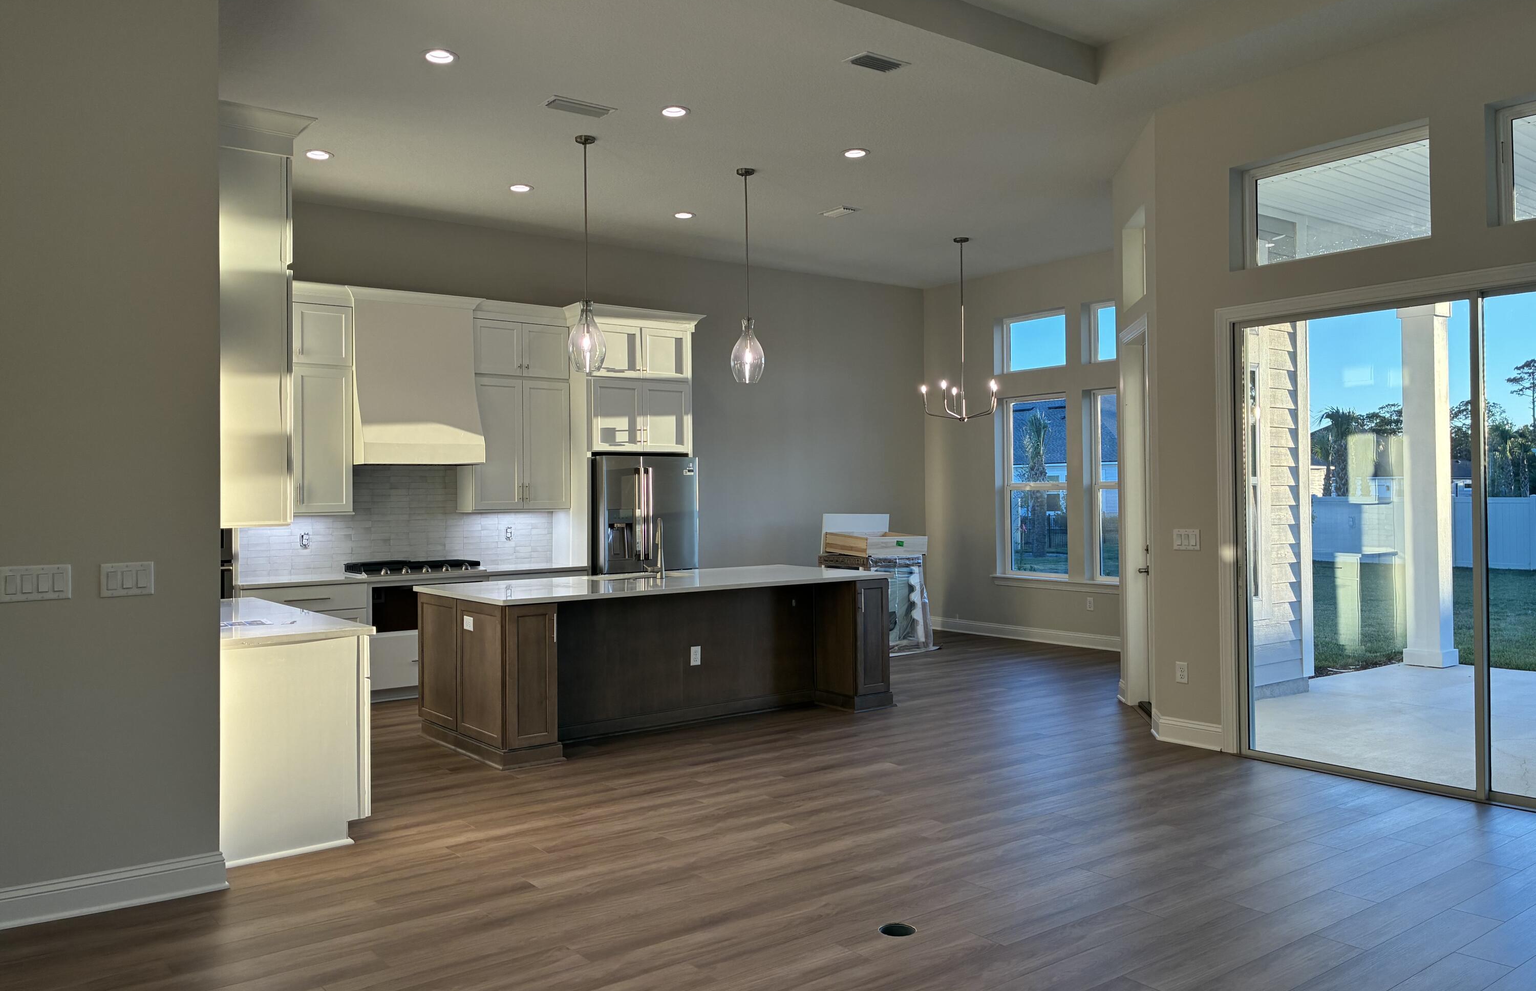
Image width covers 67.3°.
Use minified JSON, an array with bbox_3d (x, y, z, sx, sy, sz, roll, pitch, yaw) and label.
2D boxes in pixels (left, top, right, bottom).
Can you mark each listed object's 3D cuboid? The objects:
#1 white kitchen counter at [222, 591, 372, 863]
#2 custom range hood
[{"bbox_3d":[-2.569,1.037,5.592,0.650,0.914,2.110,-1,0,-37],"label":"white kitchen counter"},{"bbox_3d":[-2.709,-0.856,8.738,0.980,1.280,0.550,0,0,-37],"label":"custom range hood"}]

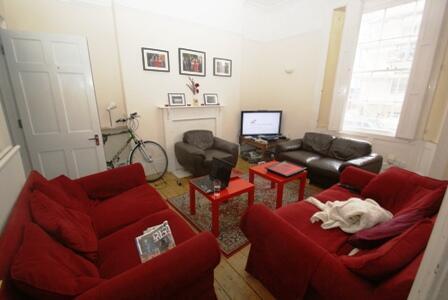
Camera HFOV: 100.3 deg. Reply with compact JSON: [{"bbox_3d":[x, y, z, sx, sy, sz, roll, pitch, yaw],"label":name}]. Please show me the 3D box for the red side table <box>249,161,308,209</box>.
[{"bbox_3d":[0.749,0.498,2.680,0.550,0.450,0.550,-10,18,-35],"label":"red side table"}]

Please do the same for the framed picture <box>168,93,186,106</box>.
[{"bbox_3d":[-0.879,-0.947,3.539,0.315,0.230,0.025,-10,9,-36],"label":"framed picture"}]

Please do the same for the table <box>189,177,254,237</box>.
[{"bbox_3d":[-0.031,0.604,2.252,0.550,0.450,0.550,-10,18,-35],"label":"table"}]

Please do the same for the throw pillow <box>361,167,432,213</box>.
[{"bbox_3d":[1.670,0.392,1.792,0.150,0.420,0.410,30,6,-19],"label":"throw pillow"}]

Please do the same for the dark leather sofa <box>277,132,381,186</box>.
[{"bbox_3d":[1.786,0.166,3.402,0.900,0.760,1.530,-10,18,-36],"label":"dark leather sofa"}]

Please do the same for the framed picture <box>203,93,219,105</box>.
[{"bbox_3d":[-0.274,-1.071,3.973,0.310,0.230,0.025,-10,9,-36],"label":"framed picture"}]

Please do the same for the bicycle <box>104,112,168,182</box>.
[{"bbox_3d":[-1.800,-0.001,3.215,1.680,1.120,0.570,-2,15,-9],"label":"bicycle"}]

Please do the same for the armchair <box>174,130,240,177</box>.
[{"bbox_3d":[-0.305,0.092,3.504,0.960,0.810,0.860,-9,17,-31],"label":"armchair"}]

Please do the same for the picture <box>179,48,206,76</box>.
[{"bbox_3d":[-0.585,-1.645,3.533,0.530,0.438,0.030,-8,17,-29],"label":"picture"}]

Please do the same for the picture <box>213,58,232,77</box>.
[{"bbox_3d":[-0.019,-1.701,3.854,0.430,0.332,0.030,-8,17,-29],"label":"picture"}]

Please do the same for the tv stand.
[{"bbox_3d":[0.938,-0.034,4.632,0.680,0.490,0.880,-10,18,-36],"label":"tv stand"}]

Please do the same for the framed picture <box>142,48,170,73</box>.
[{"bbox_3d":[-1.161,-1.544,3.216,0.437,0.338,0.030,-8,17,-29],"label":"framed picture"}]

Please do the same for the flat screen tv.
[{"bbox_3d":[0.959,-0.644,4.689,1.040,0.630,0.110,-3,15,-14],"label":"flat screen tv"}]

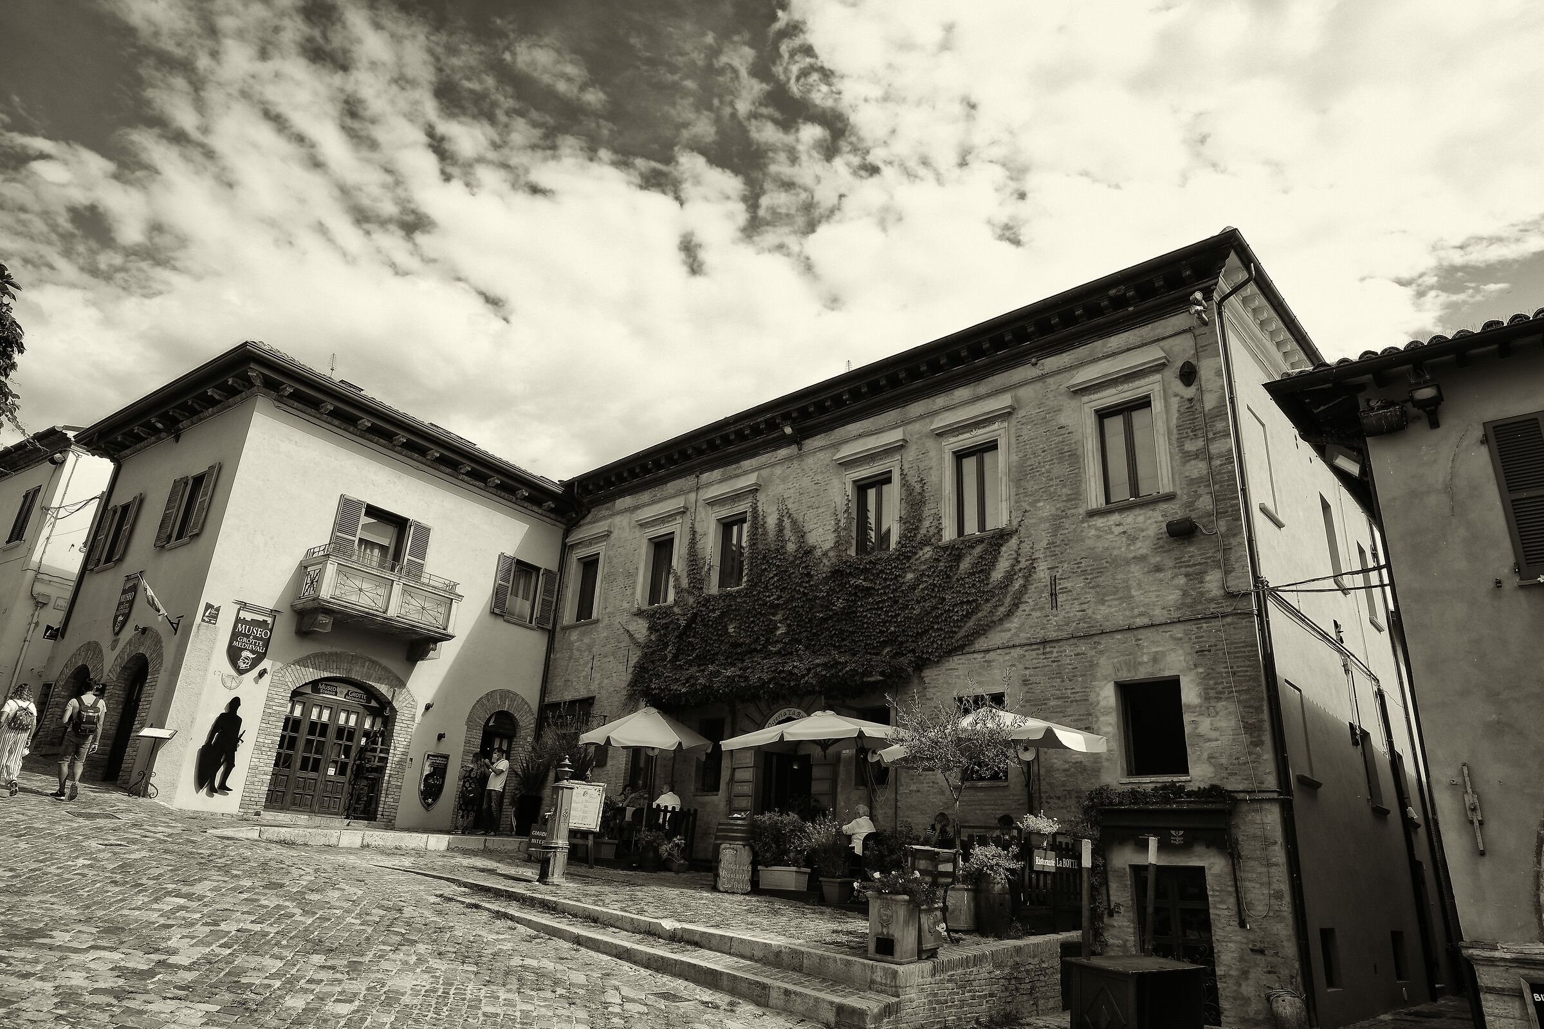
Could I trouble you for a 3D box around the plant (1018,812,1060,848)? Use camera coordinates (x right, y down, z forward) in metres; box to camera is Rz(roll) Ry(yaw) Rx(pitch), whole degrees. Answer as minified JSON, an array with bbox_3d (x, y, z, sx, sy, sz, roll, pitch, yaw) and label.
[{"bbox_3d":[3.537,4.186,11.923,0.420,0.420,0.400,-15,-27,39],"label":"plant"}]

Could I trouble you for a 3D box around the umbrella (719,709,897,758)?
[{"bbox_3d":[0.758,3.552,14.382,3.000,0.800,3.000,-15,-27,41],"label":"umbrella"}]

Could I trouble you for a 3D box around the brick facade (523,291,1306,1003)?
[{"bbox_3d":[0.499,3.017,17.360,16.170,9.900,0.600,-15,-27,39],"label":"brick facade"}]

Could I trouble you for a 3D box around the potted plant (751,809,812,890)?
[{"bbox_3d":[0.155,5.537,14.699,0.980,1.250,0.600,-15,-27,41],"label":"potted plant"}]

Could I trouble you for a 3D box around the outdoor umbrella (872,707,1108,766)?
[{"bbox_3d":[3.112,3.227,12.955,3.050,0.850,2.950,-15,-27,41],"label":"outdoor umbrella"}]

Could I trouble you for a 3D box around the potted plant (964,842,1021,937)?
[{"bbox_3d":[3.065,5.207,12.539,0.750,1.180,0.720,-15,-27,41],"label":"potted plant"}]

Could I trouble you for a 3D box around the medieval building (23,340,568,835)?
[{"bbox_3d":[-10.665,2.579,21.459,7.514,9.037,8.885,-12,-25,33],"label":"medieval building"}]

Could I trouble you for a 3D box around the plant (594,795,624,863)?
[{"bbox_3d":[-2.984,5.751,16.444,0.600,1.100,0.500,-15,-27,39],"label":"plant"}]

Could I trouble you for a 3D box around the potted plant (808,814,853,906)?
[{"bbox_3d":[0.844,4.945,12.859,0.540,1.200,0.540,-15,-27,39],"label":"potted plant"}]

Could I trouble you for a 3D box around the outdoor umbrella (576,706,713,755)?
[{"bbox_3d":[-2.382,4.028,16.935,2.450,0.720,2.450,2,-21,1],"label":"outdoor umbrella"}]

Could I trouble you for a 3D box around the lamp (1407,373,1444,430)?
[{"bbox_3d":[6.720,-1.171,9.248,0.290,0.540,0.340,-15,-27,41],"label":"lamp"}]

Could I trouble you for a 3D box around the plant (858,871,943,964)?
[{"bbox_3d":[1.466,4.640,10.473,0.850,0.990,0.750,-9,-24,31],"label":"plant"}]

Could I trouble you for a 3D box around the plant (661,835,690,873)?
[{"bbox_3d":[-1.739,6.135,16.355,0.500,0.660,0.480,-15,-27,41],"label":"plant"}]

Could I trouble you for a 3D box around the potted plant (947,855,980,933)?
[{"bbox_3d":[2.364,4.669,11.098,0.390,0.870,0.390,2,-21,1],"label":"potted plant"}]

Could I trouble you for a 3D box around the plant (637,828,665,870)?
[{"bbox_3d":[-2.167,6.046,16.271,0.500,0.750,0.500,3,-20,1],"label":"plant"}]

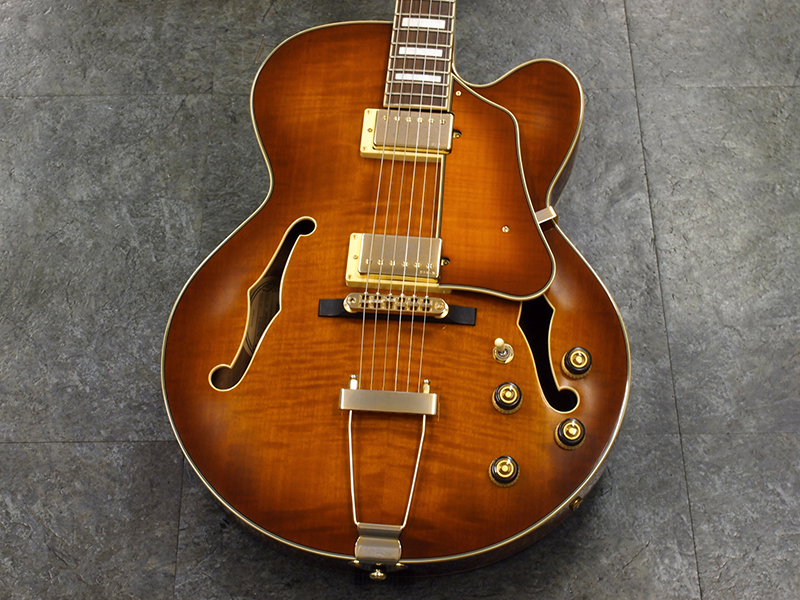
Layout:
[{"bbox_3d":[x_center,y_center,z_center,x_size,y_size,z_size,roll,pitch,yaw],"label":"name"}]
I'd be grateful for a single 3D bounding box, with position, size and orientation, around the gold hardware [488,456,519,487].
[{"bbox_3d":[0.087,0.141,1.560,0.025,0.015,0.025,5,72,1],"label":"gold hardware"}]

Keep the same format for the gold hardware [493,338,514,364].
[{"bbox_3d":[0.087,0.041,1.583,0.018,0.022,0.018,5,70,2],"label":"gold hardware"}]

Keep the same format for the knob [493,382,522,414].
[{"bbox_3d":[0.090,0.081,1.576,0.025,0.015,0.025,5,70,1],"label":"knob"}]

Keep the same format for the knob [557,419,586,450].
[{"bbox_3d":[0.142,0.111,1.571,0.025,0.015,0.025,6,72,-1],"label":"knob"}]

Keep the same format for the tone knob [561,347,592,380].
[{"bbox_3d":[0.149,0.052,1.590,0.025,0.015,0.025,6,69,-1],"label":"tone knob"}]

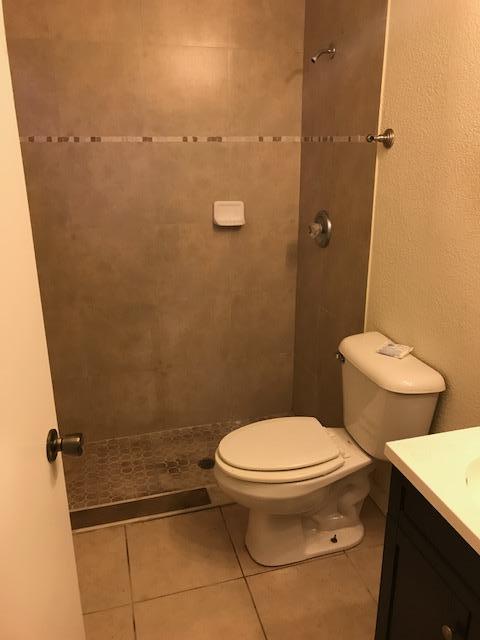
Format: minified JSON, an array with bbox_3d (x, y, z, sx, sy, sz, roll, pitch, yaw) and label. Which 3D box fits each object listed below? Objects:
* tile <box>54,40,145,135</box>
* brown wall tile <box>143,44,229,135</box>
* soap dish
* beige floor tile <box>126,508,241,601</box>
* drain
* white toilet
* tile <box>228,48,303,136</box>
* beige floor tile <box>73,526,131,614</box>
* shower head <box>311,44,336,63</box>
[{"bbox_3d":[-0.597,-0.980,2.210,0.361,0.363,0.012,-6,20,-14],"label":"tile"},{"bbox_3d":[-0.237,-1.013,2.303,0.385,0.366,0.012,-6,20,-14],"label":"brown wall tile"},{"bbox_3d":[-0.046,-0.510,2.479,0.150,0.110,0.080,-6,20,-14],"label":"soap dish"},{"bbox_3d":[-0.220,0.859,1.929,0.383,0.012,0.380,-6,20,-14],"label":"beige floor tile"},{"bbox_3d":[-0.151,0.701,2.529,0.105,0.015,0.105,0,19,0],"label":"drain"},{"bbox_3d":[0.257,0.488,1.852,0.685,0.730,0.445,-6,20,-14],"label":"white toilet"},{"bbox_3d":[0.119,-1.046,2.394,0.353,0.369,0.012,-6,20,-14],"label":"tile"},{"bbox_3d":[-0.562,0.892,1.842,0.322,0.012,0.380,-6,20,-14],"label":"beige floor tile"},{"bbox_3d":[0.339,-1.075,2.098,0.100,0.075,0.060,-6,20,-14],"label":"shower head"}]

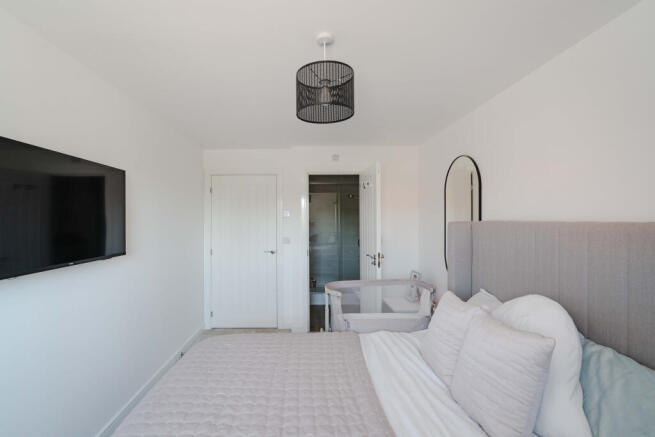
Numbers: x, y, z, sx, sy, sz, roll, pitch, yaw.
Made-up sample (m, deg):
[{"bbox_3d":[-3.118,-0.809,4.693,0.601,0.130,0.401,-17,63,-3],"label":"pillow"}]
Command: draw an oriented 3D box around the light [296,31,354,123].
[{"bbox_3d":[-0.011,-0.723,1.485,0.292,0.392,0.292,0,0,0],"label":"light"}]

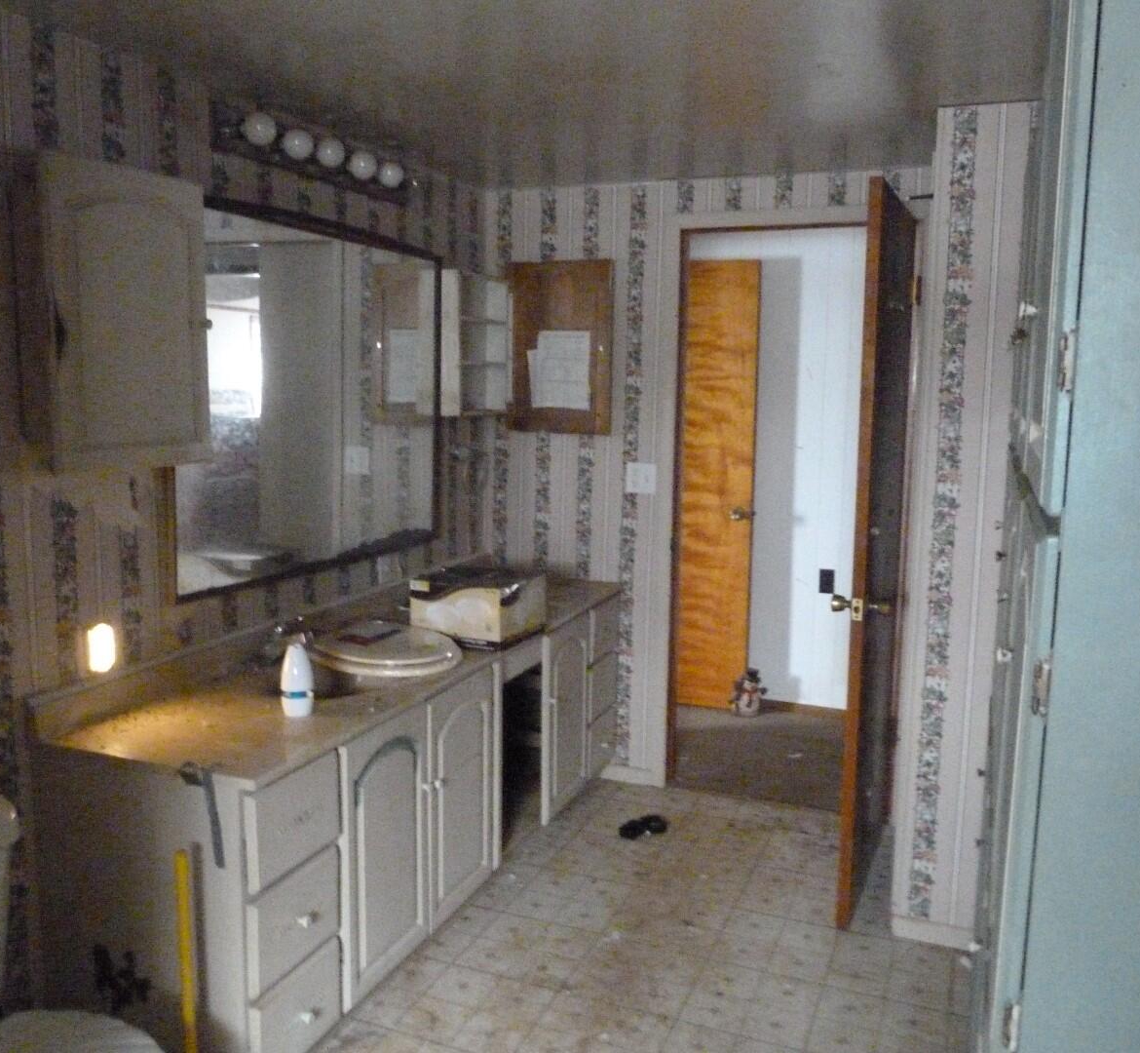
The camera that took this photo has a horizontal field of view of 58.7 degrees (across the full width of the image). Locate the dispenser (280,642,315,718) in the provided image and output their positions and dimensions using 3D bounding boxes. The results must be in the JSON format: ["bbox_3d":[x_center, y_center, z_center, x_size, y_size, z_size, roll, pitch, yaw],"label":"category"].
[{"bbox_3d":[-0.632,0.347,2.343,0.078,0.170,0.078,1,7,0],"label":"dispenser"}]

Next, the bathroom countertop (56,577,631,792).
[{"bbox_3d":[-0.460,0.367,3.008,0.566,0.040,2.105,4,8,22],"label":"bathroom countertop"}]

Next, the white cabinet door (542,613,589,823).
[{"bbox_3d":[-0.014,0.644,3.486,0.022,0.630,0.345,3,8,22],"label":"white cabinet door"}]

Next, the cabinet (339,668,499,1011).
[{"bbox_3d":[-0.606,0.730,2.723,0.540,0.636,0.783,4,8,22],"label":"cabinet"}]

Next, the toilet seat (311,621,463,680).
[{"bbox_3d":[-0.517,0.336,2.840,0.460,0.060,0.375,8,10,44],"label":"toilet seat"}]

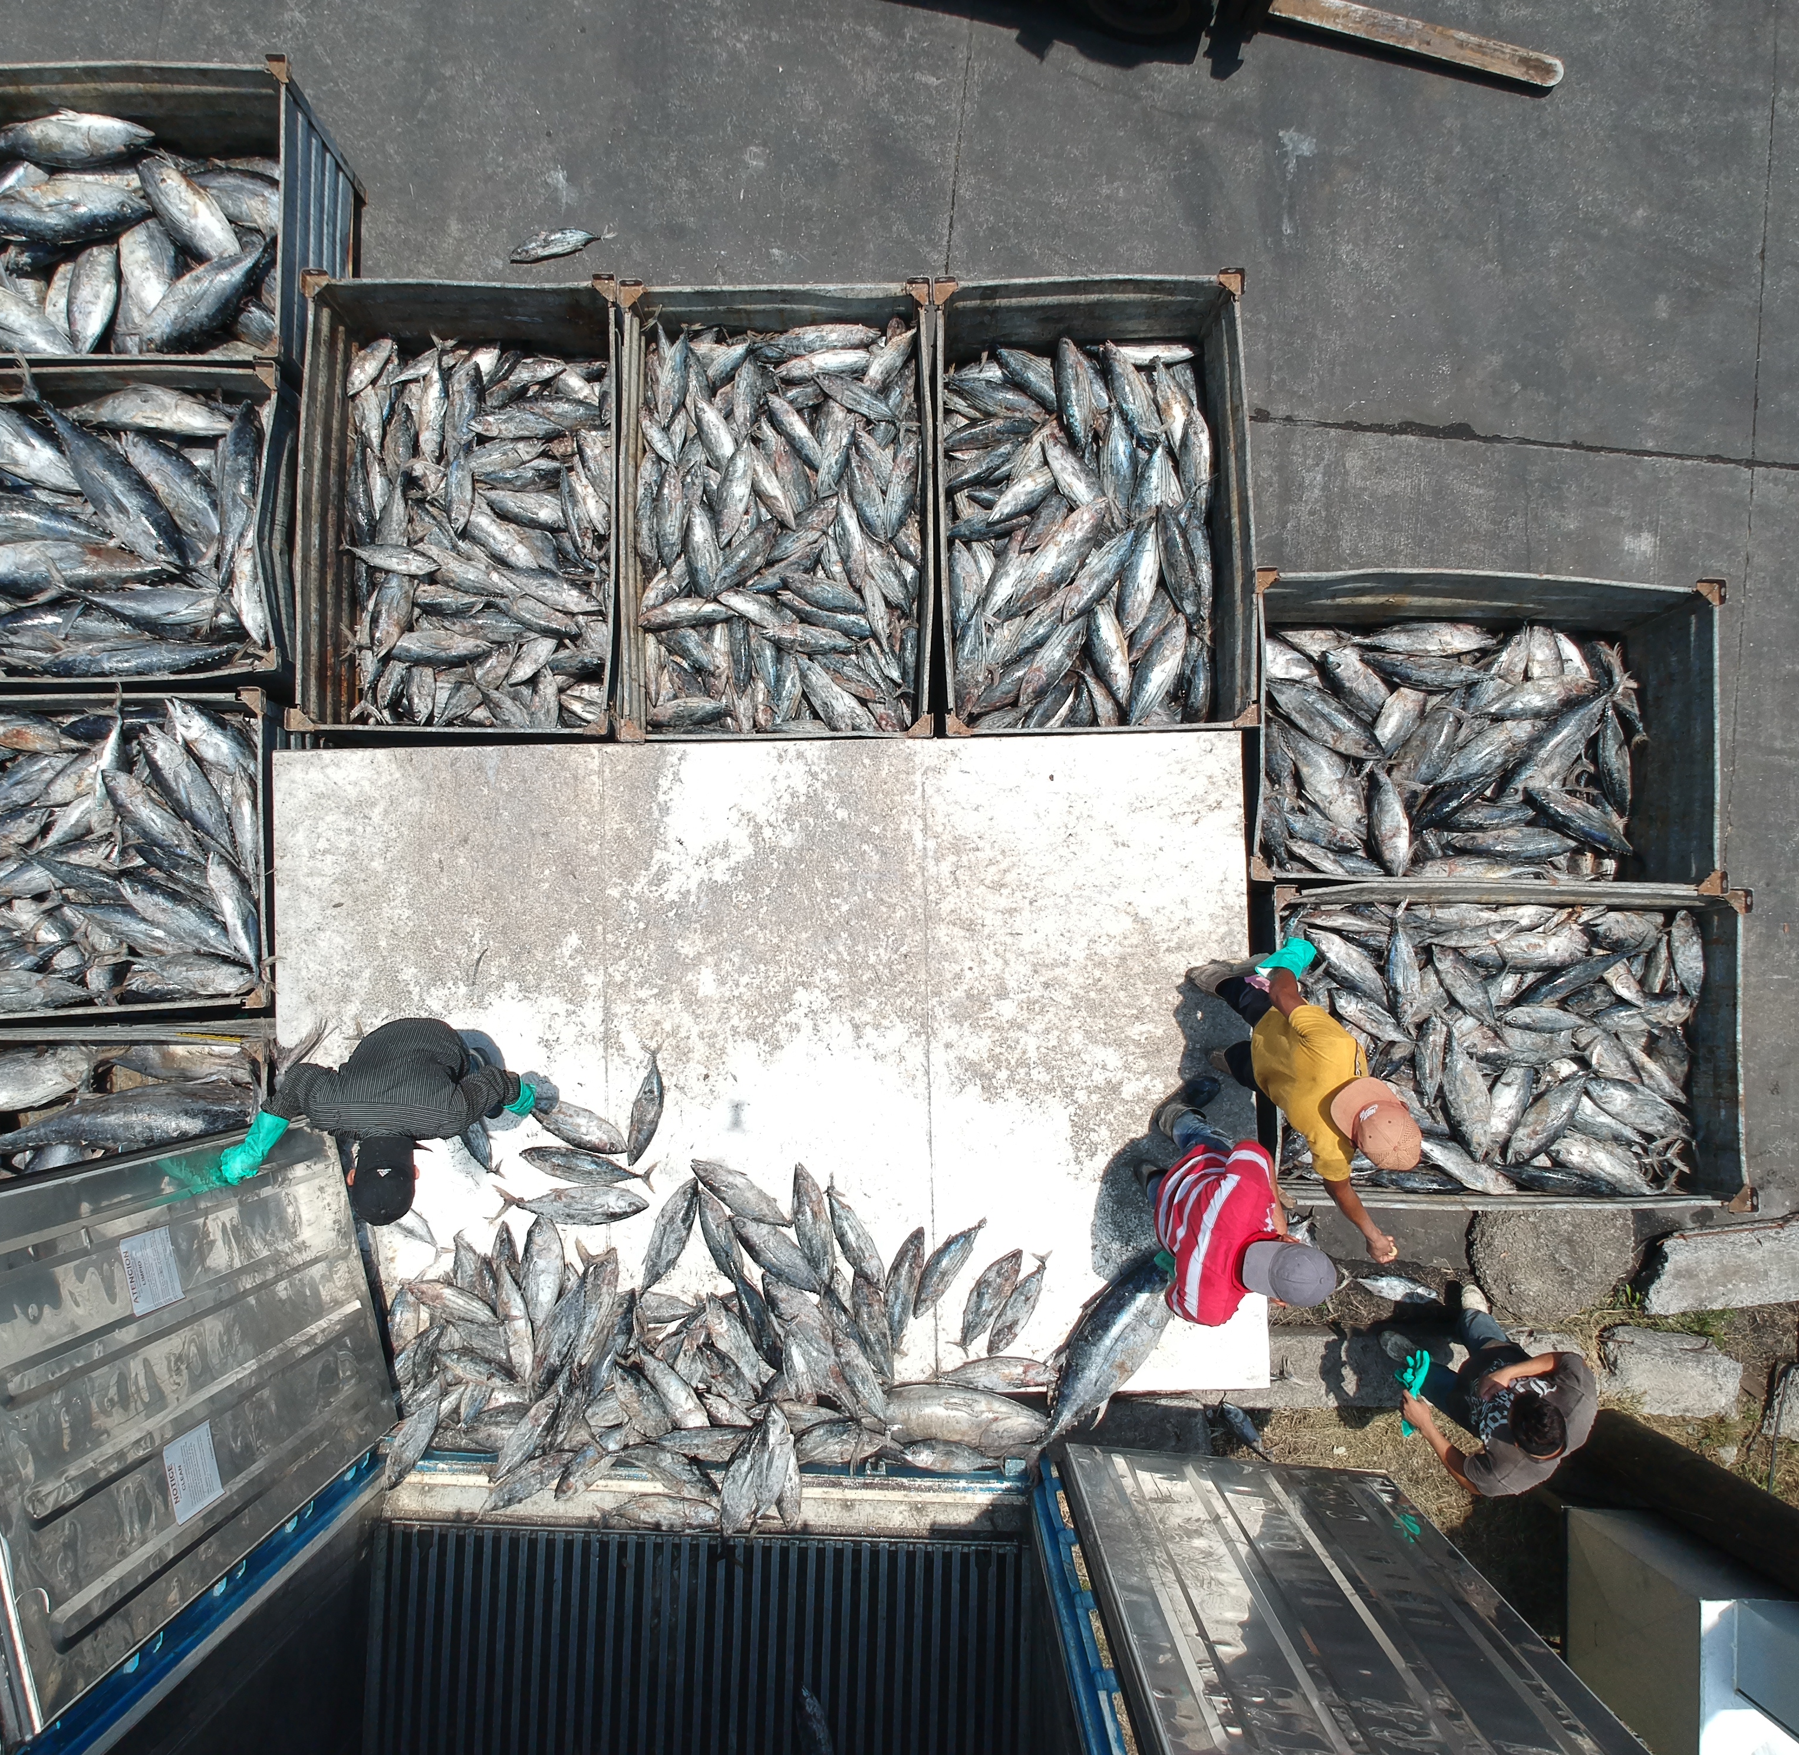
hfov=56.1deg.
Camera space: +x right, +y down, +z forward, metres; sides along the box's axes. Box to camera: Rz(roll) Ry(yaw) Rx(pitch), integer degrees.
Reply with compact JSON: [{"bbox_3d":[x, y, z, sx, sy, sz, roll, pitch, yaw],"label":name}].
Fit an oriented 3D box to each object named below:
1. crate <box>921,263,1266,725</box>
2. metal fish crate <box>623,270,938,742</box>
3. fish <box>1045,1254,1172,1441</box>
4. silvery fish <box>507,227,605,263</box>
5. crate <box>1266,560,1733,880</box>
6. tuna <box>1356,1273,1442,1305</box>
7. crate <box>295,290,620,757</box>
[{"bbox_3d":[0.751,-1.388,6.913,1.186,1.020,1.771,-1,86,0],"label":"crate"},{"bbox_3d":[-0.468,-1.362,6.913,1.186,1.020,1.771,0,86,0],"label":"metal fish crate"},{"bbox_3d":[0.809,1.665,6.043,0.290,0.200,0.985,35,87,3],"label":"fish"},{"bbox_3d":[-1.498,-2.811,7.488,0.477,0.080,0.120,-15,86,-1],"label":"silvery fish"},{"bbox_3d":[2.228,-0.516,6.859,1.771,1.020,1.186,1,86,1],"label":"crate"},{"bbox_3d":[2.063,1.725,7.103,0.417,0.080,0.115,8,86,1],"label":"tuna"},{"bbox_3d":[-1.685,-1.385,6.900,1.186,1.020,1.771,0,86,0],"label":"crate"}]

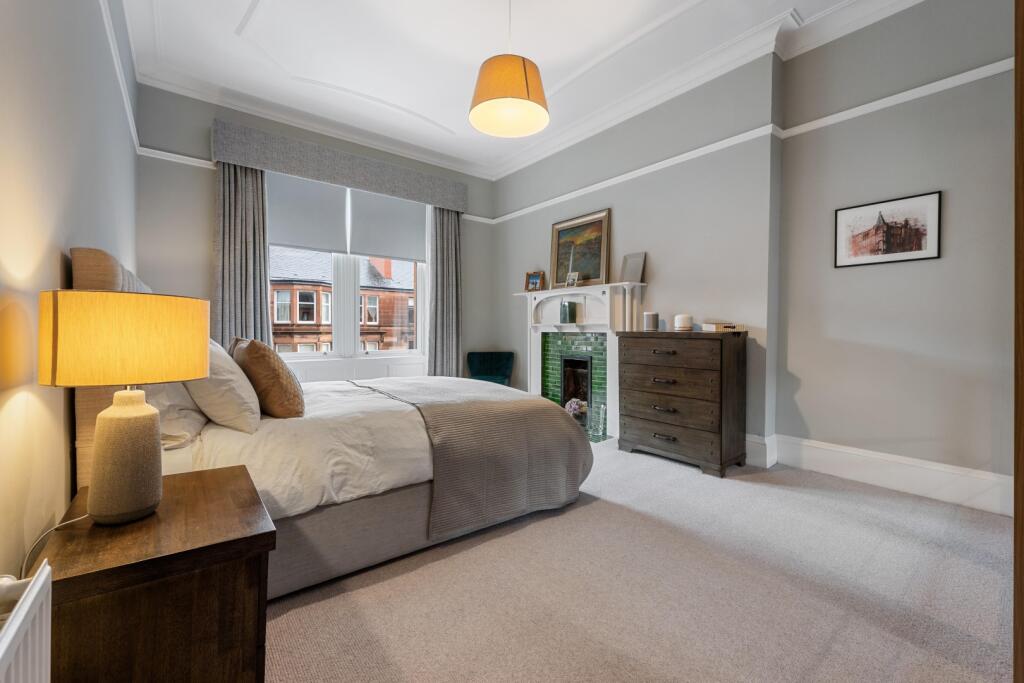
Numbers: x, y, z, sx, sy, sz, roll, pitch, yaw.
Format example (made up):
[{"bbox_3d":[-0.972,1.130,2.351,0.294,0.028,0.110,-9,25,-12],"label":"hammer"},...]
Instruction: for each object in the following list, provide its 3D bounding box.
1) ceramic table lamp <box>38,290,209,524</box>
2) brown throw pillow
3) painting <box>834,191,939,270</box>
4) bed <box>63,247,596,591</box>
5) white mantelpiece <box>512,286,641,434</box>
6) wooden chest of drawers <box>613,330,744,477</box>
[{"bbox_3d":[-0.961,0.156,1.001,0.304,0.539,0.304,0,1,-36],"label":"ceramic table lamp"},{"bbox_3d":[-1.159,0.173,1.865,0.176,0.392,0.421,-32,18,-31],"label":"brown throw pillow"},{"bbox_3d":[2.456,-0.719,2.628,0.027,0.412,0.512,0,1,-44],"label":"painting"},{"bbox_3d":[-0.843,0.338,2.400,2.166,1.235,1.509,0,1,-36],"label":"bed"},{"bbox_3d":[0.636,0.196,4.379,0.255,1.514,1.548,0,1,-42],"label":"white mantelpiece"},{"bbox_3d":[1.394,0.445,3.315,0.456,1.045,0.906,0,1,-41],"label":"wooden chest of drawers"}]

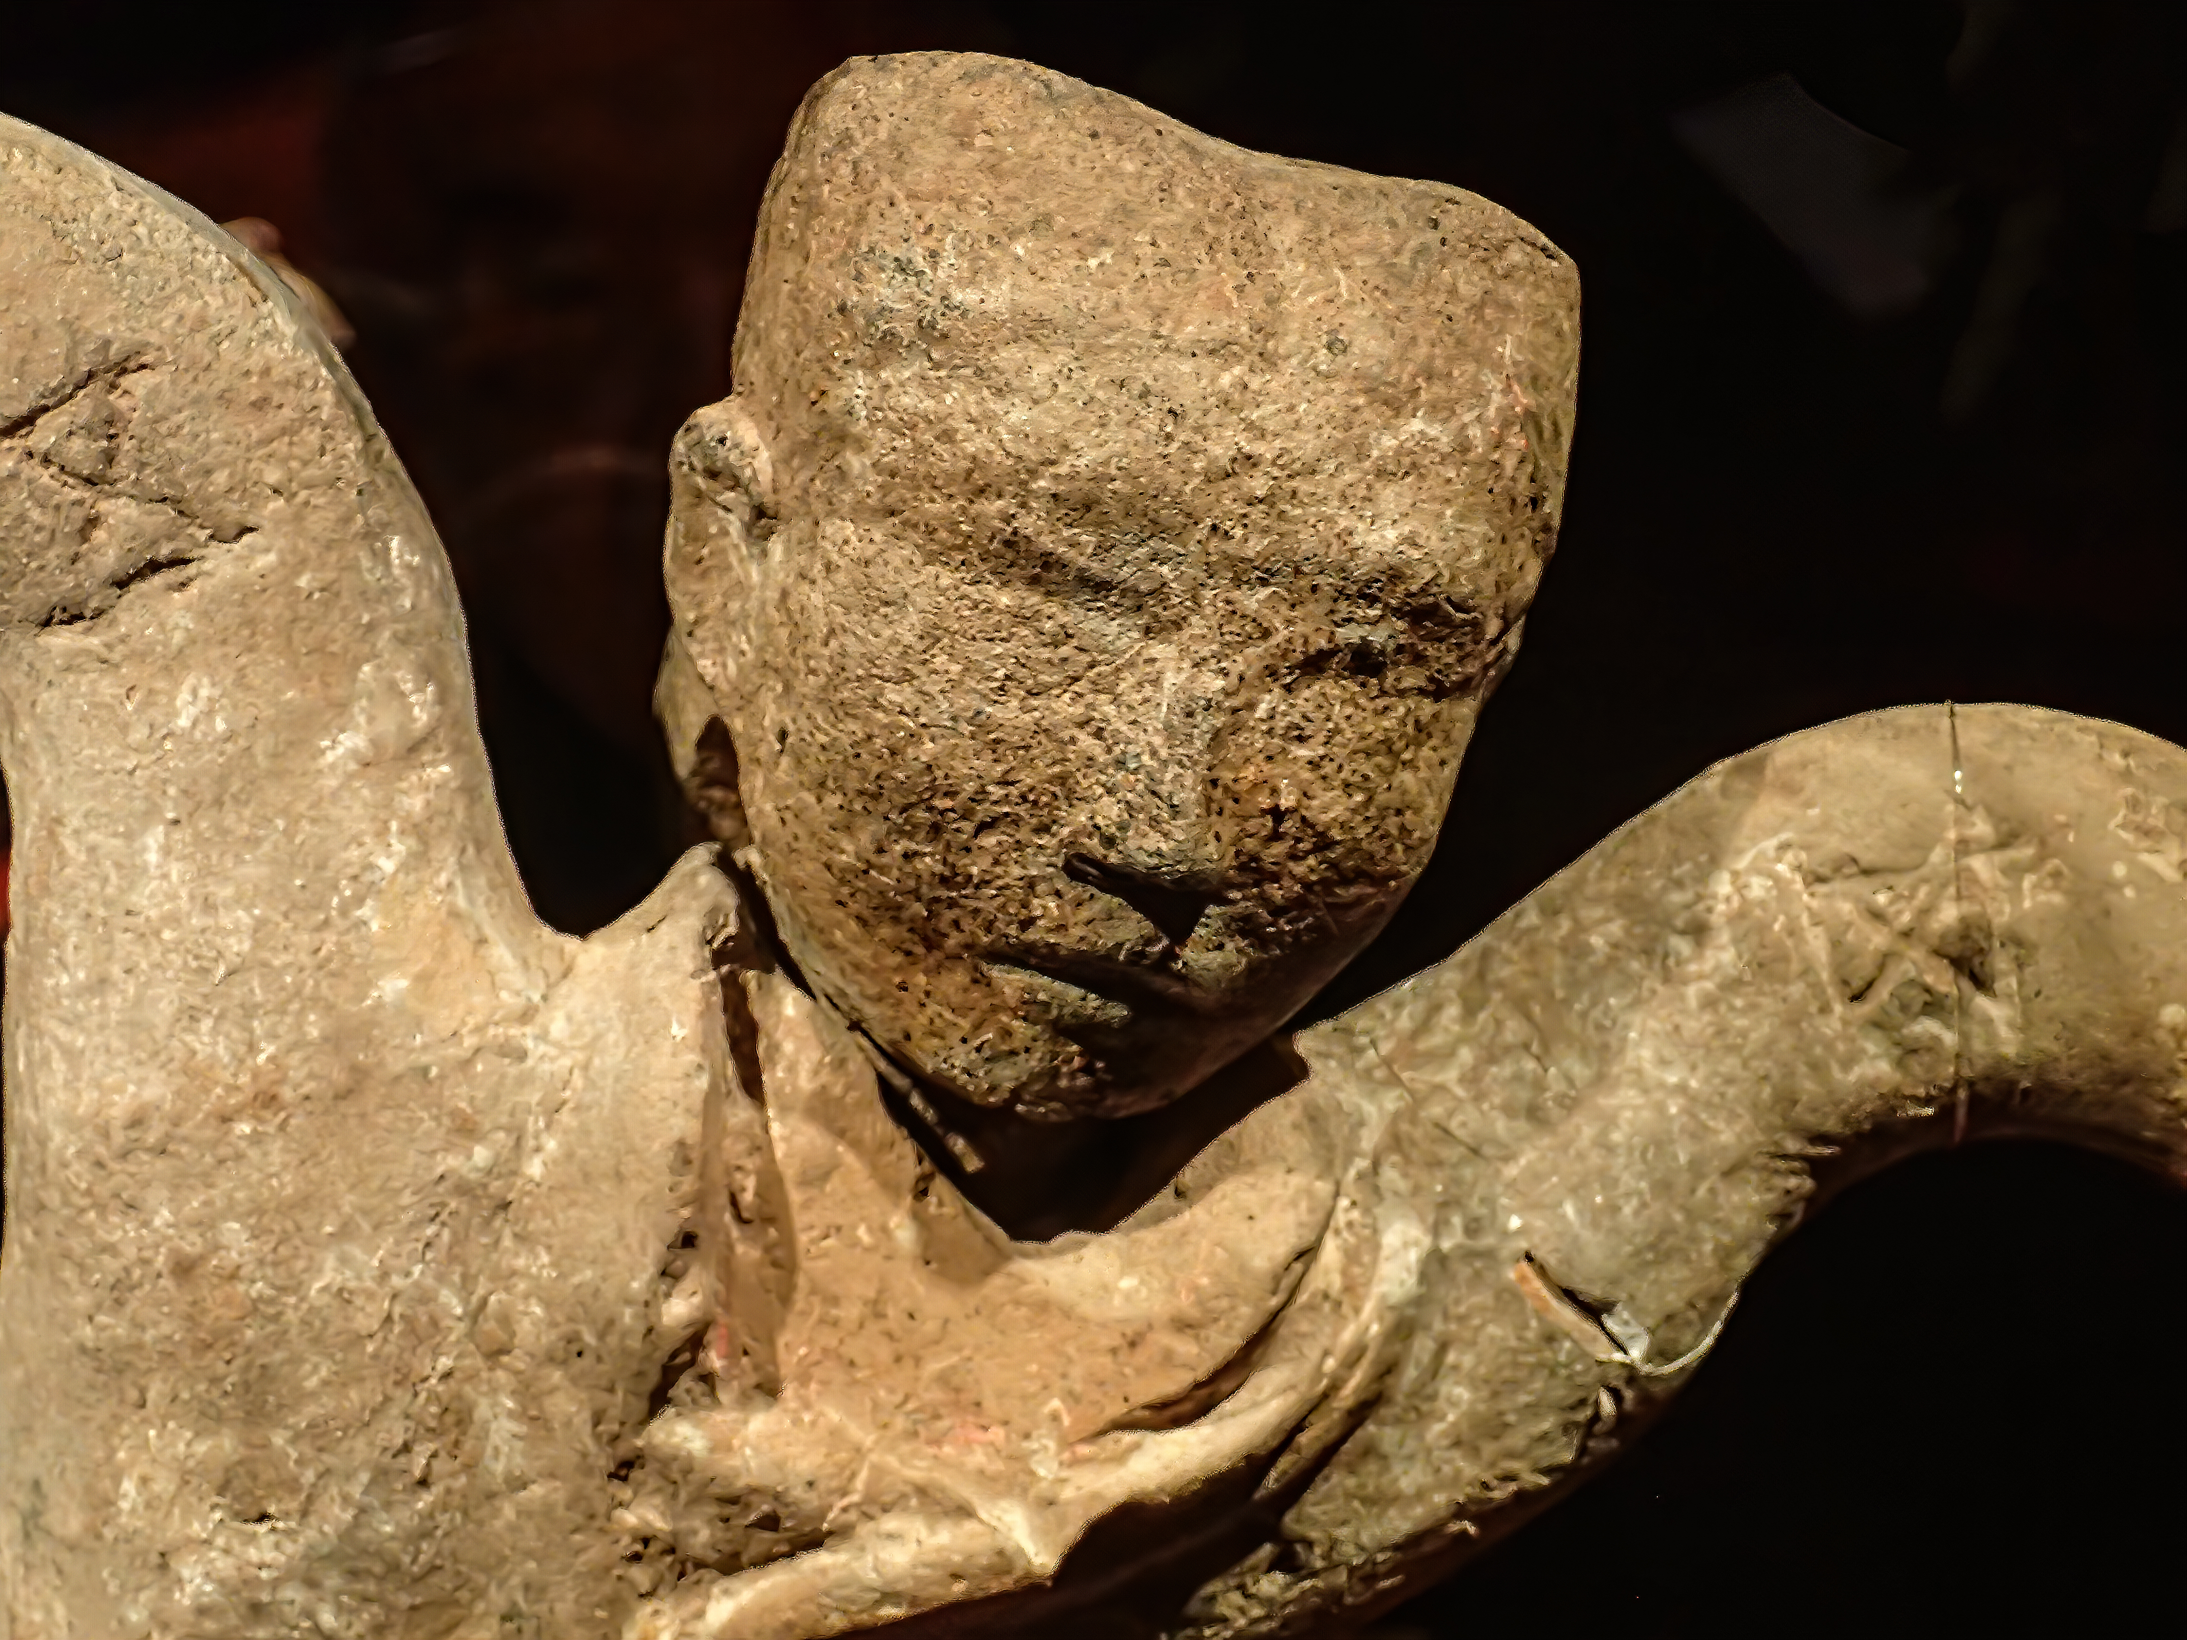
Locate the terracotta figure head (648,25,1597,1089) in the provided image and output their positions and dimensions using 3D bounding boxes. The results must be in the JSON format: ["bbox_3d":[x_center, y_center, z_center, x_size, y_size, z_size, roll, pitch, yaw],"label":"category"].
[{"bbox_3d":[0.004,-0.035,0.610,0.117,0.140,0.100,11,13,-22],"label":"terracotta figure head"}]

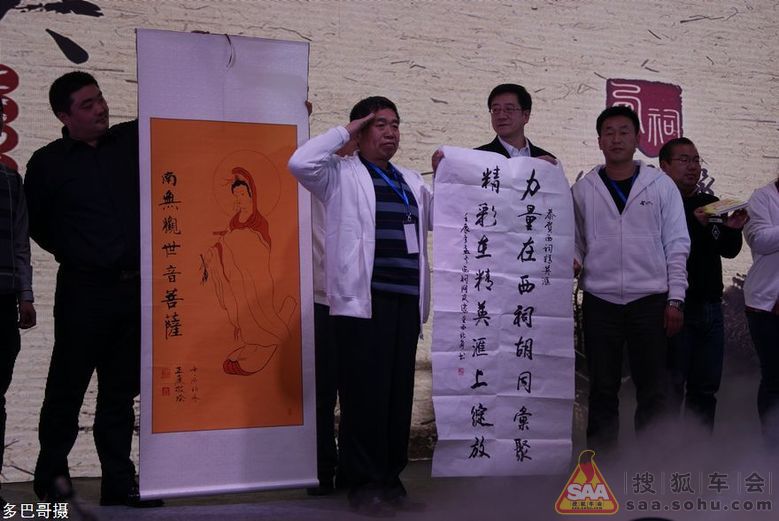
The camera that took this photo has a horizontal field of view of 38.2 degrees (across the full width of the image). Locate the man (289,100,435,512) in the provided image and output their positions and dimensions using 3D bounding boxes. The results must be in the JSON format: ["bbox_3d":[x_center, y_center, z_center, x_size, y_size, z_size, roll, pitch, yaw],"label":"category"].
[{"bbox_3d":[-0.125,0.177,4.720,0.660,1.700,0.400,1,-3,-32],"label":"man"}]

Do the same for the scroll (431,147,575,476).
[{"bbox_3d":[0.484,0.222,4.800,0.650,1.370,0.060,1,-3,-21],"label":"scroll"}]

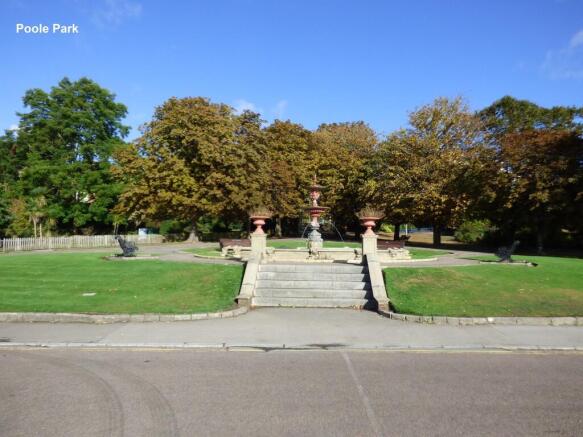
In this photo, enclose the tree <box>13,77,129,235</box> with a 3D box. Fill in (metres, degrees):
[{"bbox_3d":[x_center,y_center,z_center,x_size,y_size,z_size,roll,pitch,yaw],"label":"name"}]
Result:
[{"bbox_3d":[-20.998,-5.701,40.000,10.800,15.500,10.300,1,-1,0],"label":"tree"}]

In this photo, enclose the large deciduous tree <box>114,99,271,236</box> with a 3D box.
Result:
[{"bbox_3d":[-8.277,-4.056,34.500,12.700,11.800,11.500,1,-1,0],"label":"large deciduous tree"}]

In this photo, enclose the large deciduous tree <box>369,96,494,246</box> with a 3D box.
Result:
[{"bbox_3d":[10.808,-3.628,32.500,9.400,11.500,9.000,1,-1,0],"label":"large deciduous tree"}]

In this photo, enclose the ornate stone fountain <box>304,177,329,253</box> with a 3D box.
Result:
[{"bbox_3d":[0.956,-0.134,16.100,0.940,2.930,0.940,1,-1,0],"label":"ornate stone fountain"}]

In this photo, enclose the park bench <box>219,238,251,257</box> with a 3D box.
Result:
[{"bbox_3d":[-2.219,1.171,17.300,1.550,0.760,0.620,1,-2,-10],"label":"park bench"}]

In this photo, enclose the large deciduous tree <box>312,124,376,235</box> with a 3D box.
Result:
[{"bbox_3d":[5.515,-3.983,43.000,7.400,11.700,7.200,1,-1,0],"label":"large deciduous tree"}]

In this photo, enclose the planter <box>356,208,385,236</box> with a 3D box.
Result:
[{"bbox_3d":[2.289,0.116,12.200,0.790,0.810,0.790,1,-1,0],"label":"planter"}]

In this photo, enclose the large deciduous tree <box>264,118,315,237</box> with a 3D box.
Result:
[{"bbox_3d":[-0.499,-3.891,42.000,7.200,11.700,7.200,1,-1,0],"label":"large deciduous tree"}]

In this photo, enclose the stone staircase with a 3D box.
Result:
[{"bbox_3d":[0.592,1.655,10.609,2.920,0.830,1.820,0,-1,3],"label":"stone staircase"}]

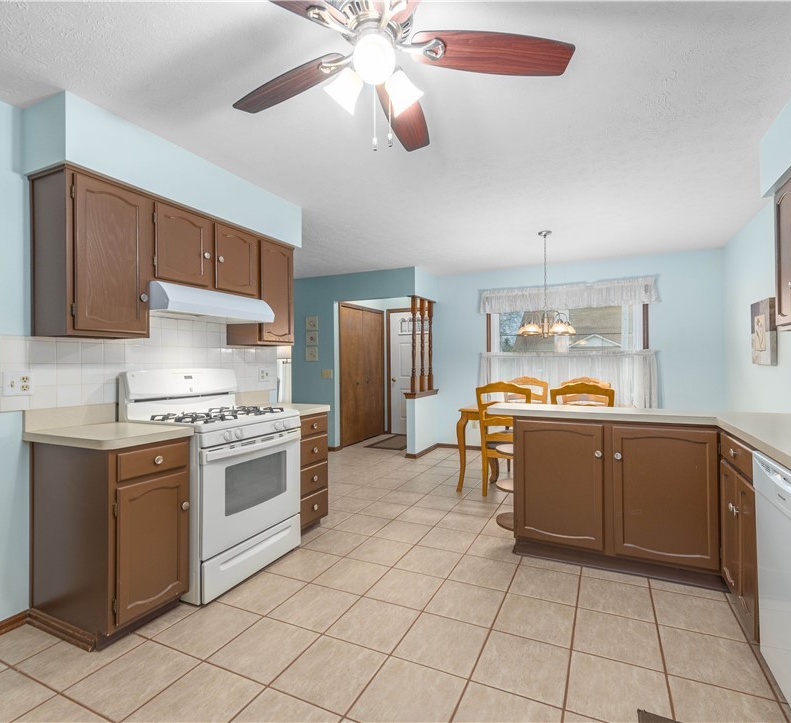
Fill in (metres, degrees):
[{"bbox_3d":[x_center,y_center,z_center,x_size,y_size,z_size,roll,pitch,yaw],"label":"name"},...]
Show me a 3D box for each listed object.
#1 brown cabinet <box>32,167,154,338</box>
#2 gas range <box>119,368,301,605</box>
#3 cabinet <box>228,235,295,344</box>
[{"bbox_3d":[-1.541,-0.501,2.143,0.302,0.762,0.392,0,0,26],"label":"brown cabinet"},{"bbox_3d":[-1.094,0.657,2.611,0.685,1.170,0.768,0,0,26],"label":"gas range"},{"bbox_3d":[-1.025,-0.498,3.192,0.302,0.765,0.377,0,0,26],"label":"cabinet"}]

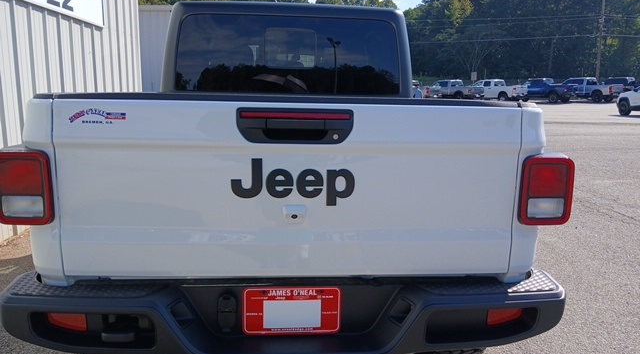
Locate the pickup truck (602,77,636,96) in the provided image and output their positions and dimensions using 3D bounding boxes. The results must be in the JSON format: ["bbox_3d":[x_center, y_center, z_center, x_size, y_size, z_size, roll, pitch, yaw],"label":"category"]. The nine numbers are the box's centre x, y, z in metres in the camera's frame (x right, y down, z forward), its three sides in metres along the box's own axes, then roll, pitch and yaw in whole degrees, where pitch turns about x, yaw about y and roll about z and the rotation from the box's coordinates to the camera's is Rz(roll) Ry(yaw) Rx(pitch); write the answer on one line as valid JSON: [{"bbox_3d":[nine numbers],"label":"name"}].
[{"bbox_3d":[26.200,-7.650,41.700,2.050,1.980,5.900,-5,13,-28],"label":"pickup truck"}]

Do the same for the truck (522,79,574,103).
[{"bbox_3d":[19.300,-7.550,41.900,2.030,1.970,5.850,-5,13,-30],"label":"truck"}]

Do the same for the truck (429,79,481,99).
[{"bbox_3d":[11.750,-7.750,43.300,2.000,1.930,5.800,-5,13,-28],"label":"truck"}]

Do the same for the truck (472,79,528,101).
[{"bbox_3d":[15.750,-7.900,43.800,2.020,1.930,5.800,-5,13,-29],"label":"truck"}]

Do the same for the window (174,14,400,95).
[{"bbox_3d":[-0.205,-0.782,3.080,1.435,0.505,0.060,0,1,-4],"label":"window"}]

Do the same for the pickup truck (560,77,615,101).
[{"bbox_3d":[22.750,-7.600,41.700,2.050,2.020,6.000,-5,13,-27],"label":"pickup truck"}]

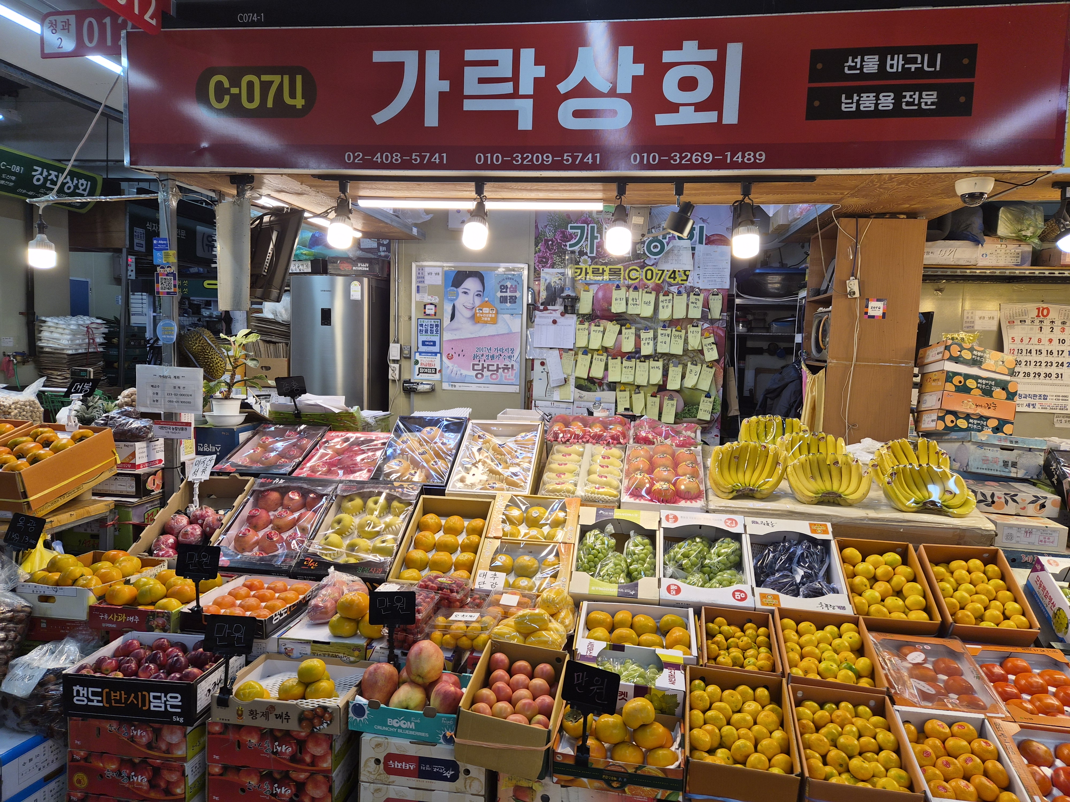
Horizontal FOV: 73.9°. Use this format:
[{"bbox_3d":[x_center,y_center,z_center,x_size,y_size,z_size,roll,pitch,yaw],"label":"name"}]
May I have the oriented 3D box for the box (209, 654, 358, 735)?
[{"bbox_3d":[-0.656,0.810,1.991,0.352,0.072,0.285,2,3,8],"label":"box"}]

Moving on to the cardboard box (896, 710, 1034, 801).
[{"bbox_3d":[1.102,0.969,1.864,0.240,0.110,0.290,3,22,9],"label":"cardboard box"}]

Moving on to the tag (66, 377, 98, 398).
[{"bbox_3d":[-1.730,-0.049,2.719,0.115,0.083,0.006,0,-32,1],"label":"tag"}]

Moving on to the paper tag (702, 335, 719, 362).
[{"bbox_3d":[1.226,-0.370,4.969,0.086,0.176,0.012,-12,3,9],"label":"paper tag"}]

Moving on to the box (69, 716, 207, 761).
[{"bbox_3d":[-1.141,0.931,2.165,0.370,0.128,0.280,2,6,6],"label":"box"}]

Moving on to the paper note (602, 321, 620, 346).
[{"bbox_3d":[0.544,-0.467,5.056,0.086,0.172,0.012,17,7,6],"label":"paper note"}]

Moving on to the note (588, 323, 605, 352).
[{"bbox_3d":[0.441,-0.463,5.070,0.089,0.180,0.012,8,6,7],"label":"note"}]

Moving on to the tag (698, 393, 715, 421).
[{"bbox_3d":[1.243,0.045,5.158,0.088,0.187,0.012,10,7,7],"label":"tag"}]

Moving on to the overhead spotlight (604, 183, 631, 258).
[{"bbox_3d":[0.314,-0.690,2.700,0.096,0.277,0.096,3,6,8],"label":"overhead spotlight"}]

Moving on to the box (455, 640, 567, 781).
[{"bbox_3d":[-0.059,0.870,2.040,0.237,0.166,0.332,10,15,9],"label":"box"}]

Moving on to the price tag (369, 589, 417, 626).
[{"bbox_3d":[-0.444,0.647,2.220,0.145,0.106,0.008,0,-2,2],"label":"price tag"}]

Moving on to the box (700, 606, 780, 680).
[{"bbox_3d":[0.611,0.765,2.142,0.210,0.120,0.286,3,17,11],"label":"box"}]

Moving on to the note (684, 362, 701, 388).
[{"bbox_3d":[1.109,-0.180,5.002,0.089,0.174,0.012,10,6,7],"label":"note"}]

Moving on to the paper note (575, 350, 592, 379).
[{"bbox_3d":[0.350,-0.258,5.100,0.088,0.182,0.012,11,6,7],"label":"paper note"}]

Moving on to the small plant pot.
[{"bbox_3d":[-1.440,0.037,3.320,0.137,0.100,0.137,2,5,0],"label":"small plant pot"}]

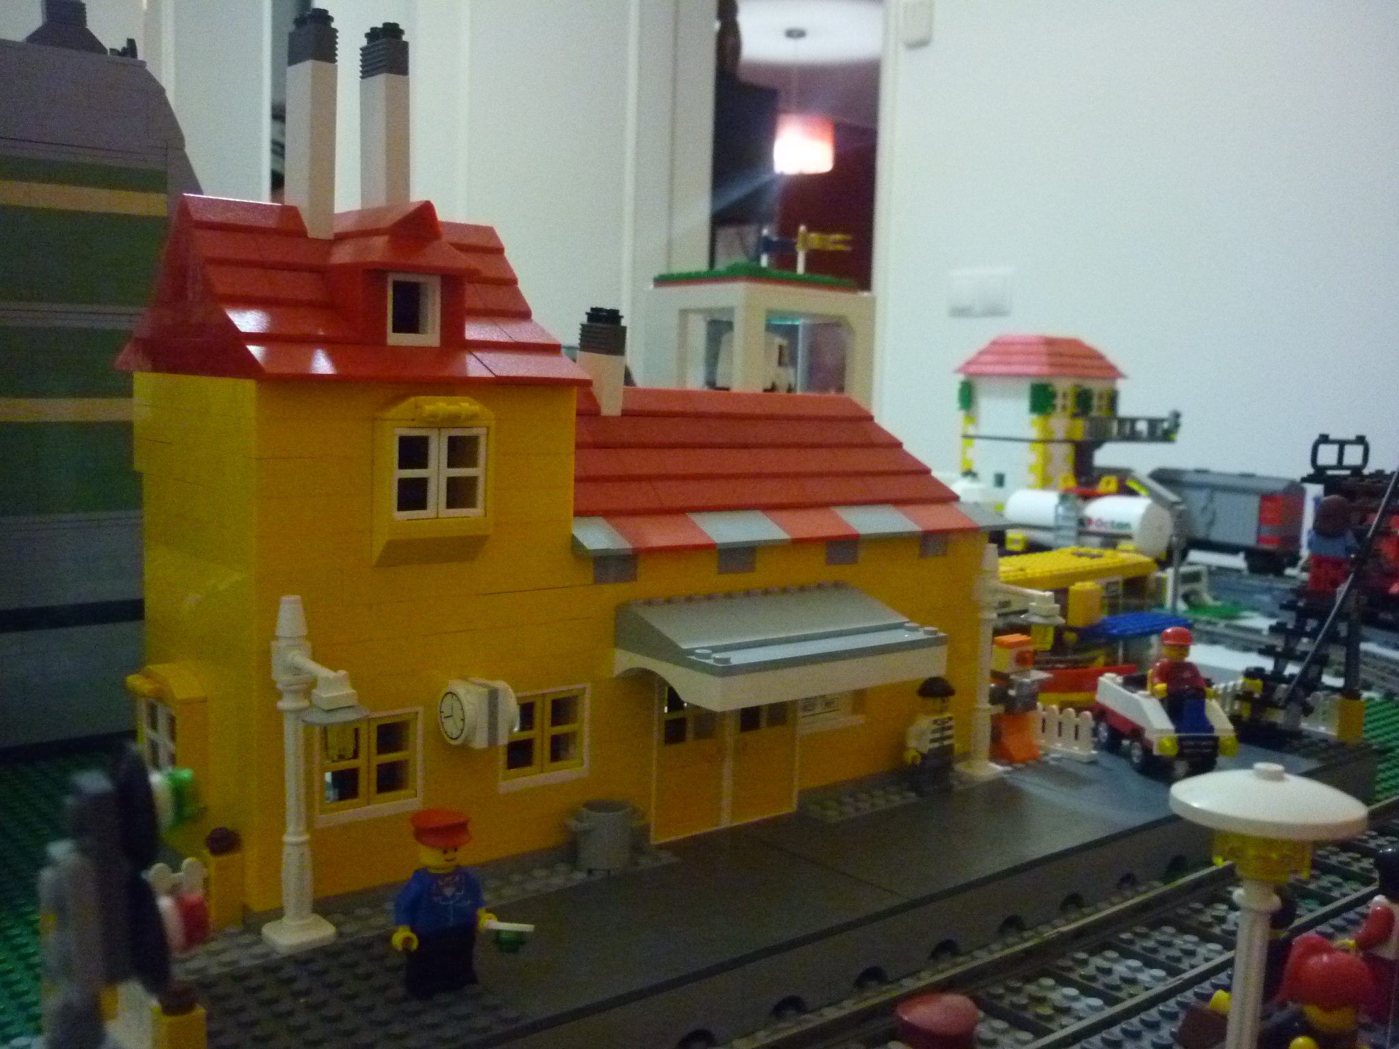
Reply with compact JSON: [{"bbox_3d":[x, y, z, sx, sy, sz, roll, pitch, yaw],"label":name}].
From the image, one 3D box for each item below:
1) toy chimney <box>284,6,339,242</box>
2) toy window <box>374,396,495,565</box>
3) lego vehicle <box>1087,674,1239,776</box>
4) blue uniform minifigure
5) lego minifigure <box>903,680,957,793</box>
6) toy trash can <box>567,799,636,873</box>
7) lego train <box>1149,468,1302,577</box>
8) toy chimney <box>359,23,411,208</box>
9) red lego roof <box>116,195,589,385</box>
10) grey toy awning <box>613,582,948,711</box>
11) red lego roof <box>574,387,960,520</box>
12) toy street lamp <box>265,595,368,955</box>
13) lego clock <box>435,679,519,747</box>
[{"bbox_3d":[-0.113,-0.115,0.389,0.008,0.064,0.016,-3,8,-39],"label":"toy chimney"},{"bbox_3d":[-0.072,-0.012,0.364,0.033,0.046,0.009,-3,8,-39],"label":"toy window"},{"bbox_3d":[0.189,0.082,0.545,0.033,0.029,0.057,1,6,-8],"label":"lego vehicle"},{"bbox_3d":[-0.062,0.091,0.320,0.026,0.043,0.015,-3,8,-39],"label":"blue uniform minifigure"},{"bbox_3d":[0.083,0.074,0.476,0.024,0.041,0.014,-4,8,-43],"label":"lego minifigure"},{"bbox_3d":[-0.028,0.091,0.390,0.019,0.018,0.017,-3,8,-39],"label":"toy trash can"},{"bbox_3d":[0.524,-0.005,1.336,0.048,0.088,0.150,-3,8,-39],"label":"lego train"},{"bbox_3d":[-0.093,-0.115,0.396,0.008,0.062,0.017,-3,8,-39],"label":"toy chimney"},{"bbox_3d":[-0.104,-0.068,0.396,0.096,0.050,0.115,-3,8,-39],"label":"red lego roof"},{"bbox_3d":[0.027,0.036,0.423,0.097,0.024,0.051,-3,8,-39],"label":"grey toy awning"},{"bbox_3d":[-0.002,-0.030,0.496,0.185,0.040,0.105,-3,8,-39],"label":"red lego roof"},{"bbox_3d":[-0.093,0.062,0.325,0.017,0.087,0.035,-3,8,-39],"label":"toy street lamp"},{"bbox_3d":[-0.062,0.053,0.374,0.017,0.017,0.017,-3,8,-39],"label":"lego clock"}]

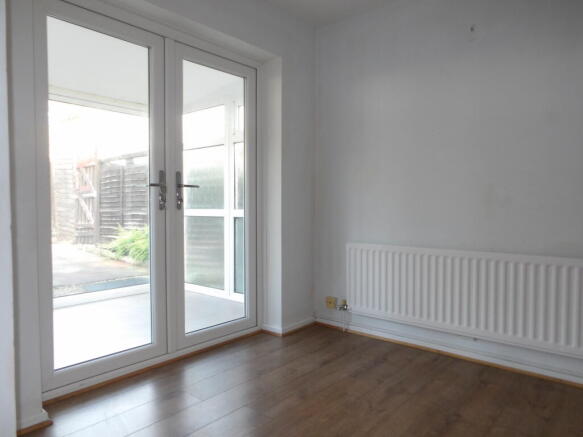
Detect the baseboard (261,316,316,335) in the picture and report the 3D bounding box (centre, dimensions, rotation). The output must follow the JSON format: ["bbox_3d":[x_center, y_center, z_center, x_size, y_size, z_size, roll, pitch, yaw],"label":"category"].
[{"bbox_3d":[0.001,0.839,3.241,0.177,0.060,0.427,1,2,41],"label":"baseboard"}]

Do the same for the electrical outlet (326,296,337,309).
[{"bbox_3d":[0.316,0.677,3.244,0.089,0.089,0.016,1,2,41],"label":"electrical outlet"}]

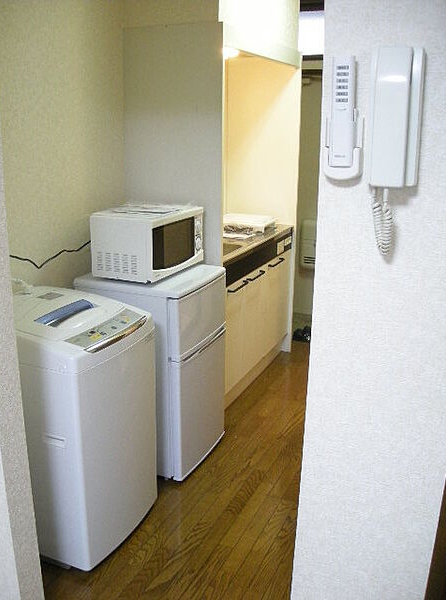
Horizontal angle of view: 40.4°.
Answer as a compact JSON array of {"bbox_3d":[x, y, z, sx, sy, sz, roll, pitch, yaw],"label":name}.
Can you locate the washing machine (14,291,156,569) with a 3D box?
[{"bbox_3d":[-0.573,0.444,2.247,0.540,0.865,0.495,8,18,22],"label":"washing machine"}]

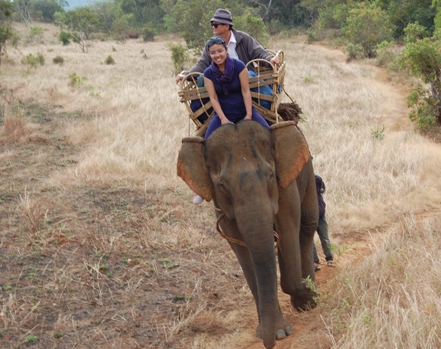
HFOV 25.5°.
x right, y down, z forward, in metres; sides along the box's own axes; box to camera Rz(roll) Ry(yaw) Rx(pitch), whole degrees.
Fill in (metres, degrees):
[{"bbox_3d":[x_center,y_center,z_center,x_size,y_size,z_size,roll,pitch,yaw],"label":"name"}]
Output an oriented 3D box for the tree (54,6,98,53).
[{"bbox_3d":[-8.852,-8.913,60.000,2.600,2.750,2.400,-2,10,0],"label":"tree"}]

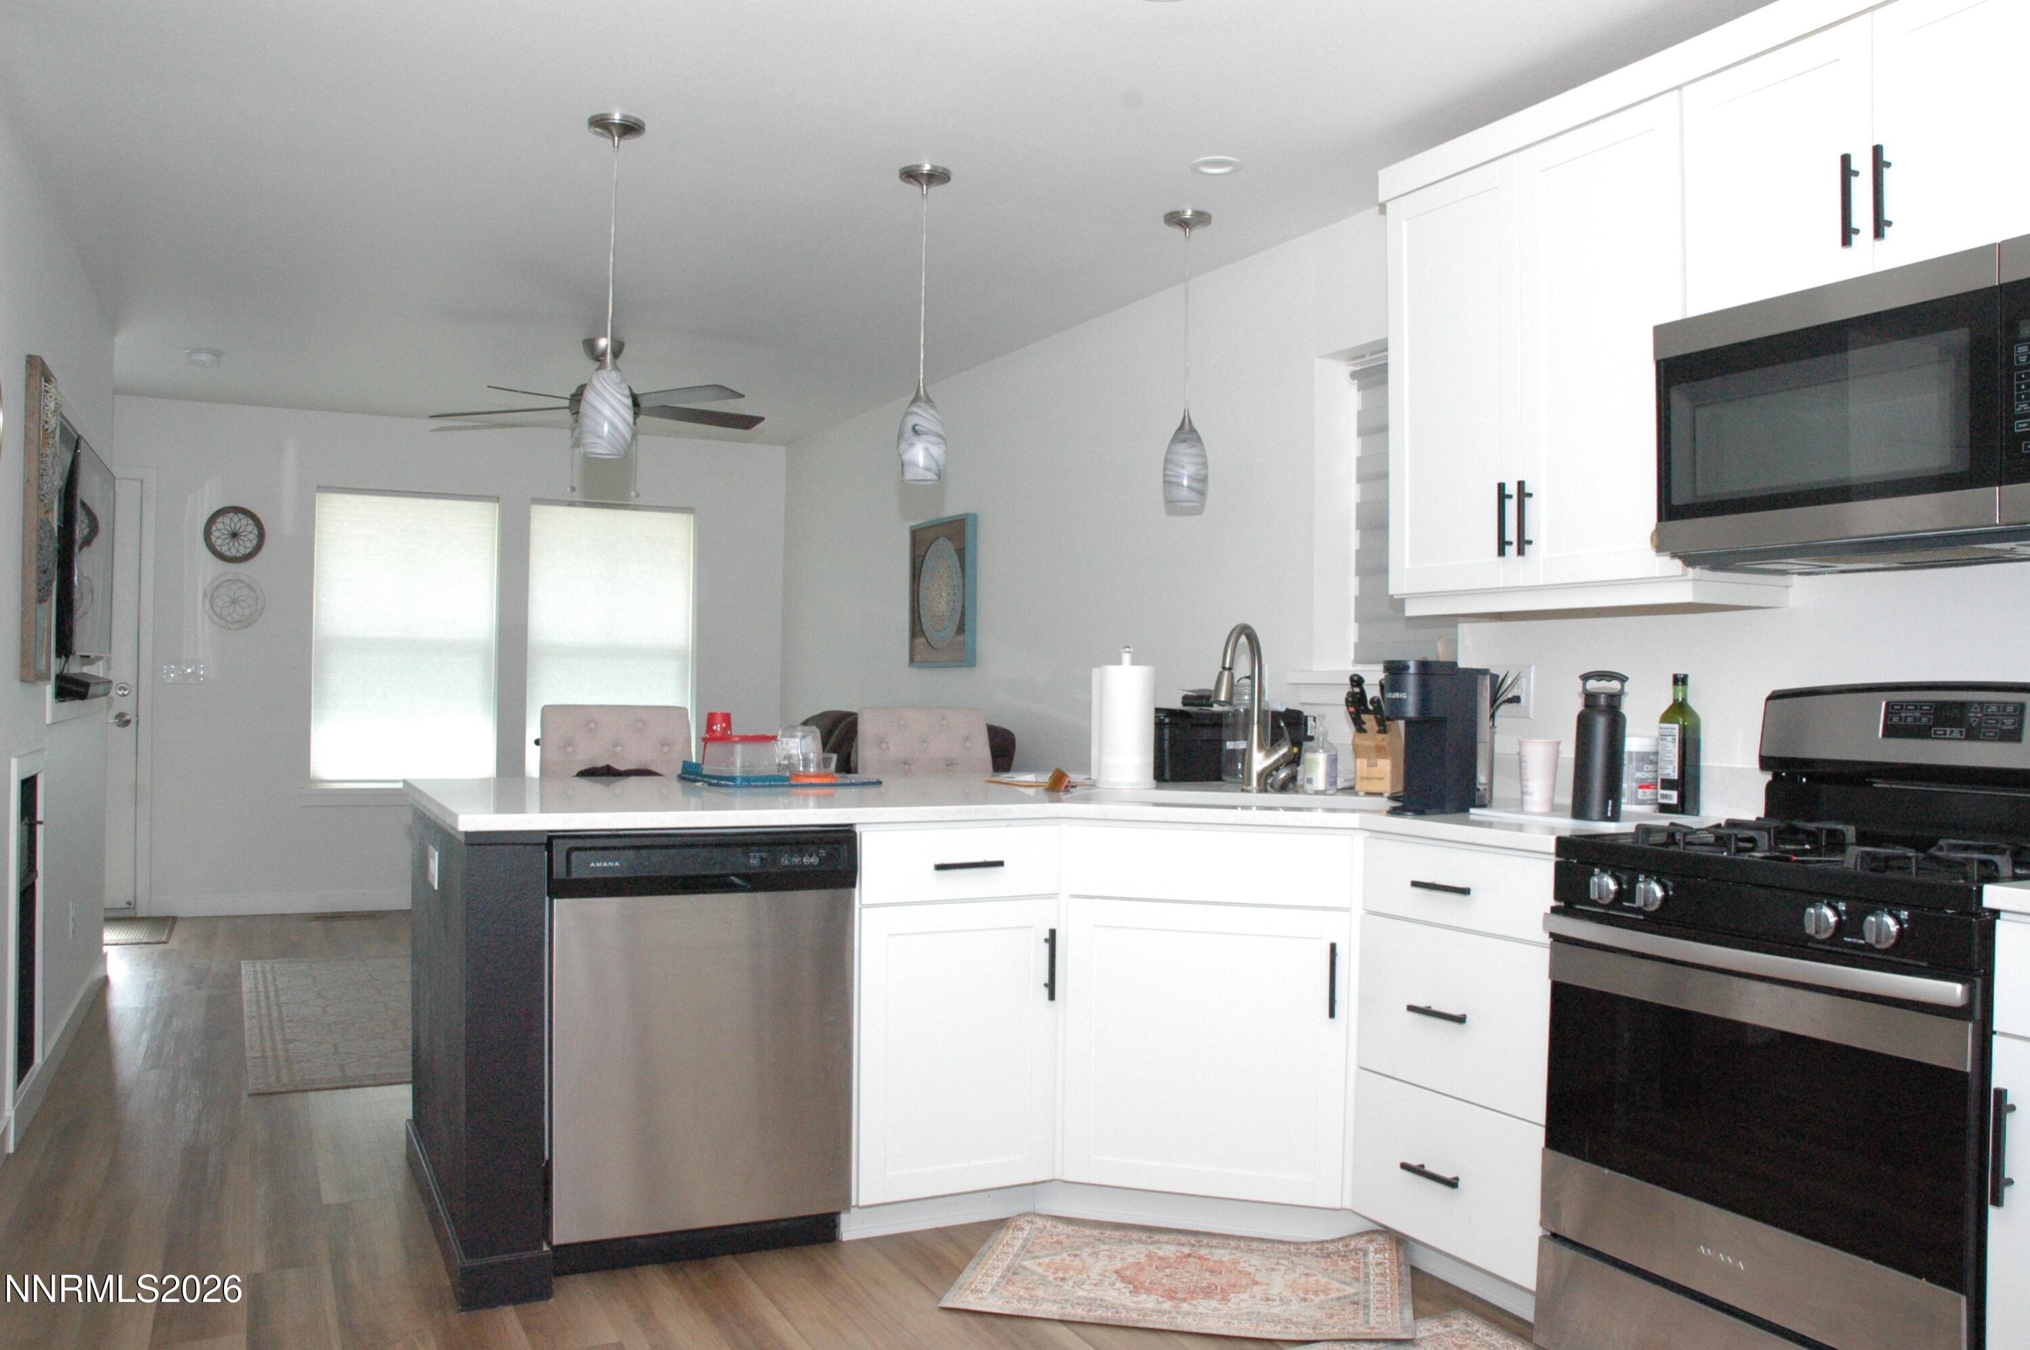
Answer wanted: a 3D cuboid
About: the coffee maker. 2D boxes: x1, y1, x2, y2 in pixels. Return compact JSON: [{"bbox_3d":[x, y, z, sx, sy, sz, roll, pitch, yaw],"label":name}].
[{"bbox_3d":[0.896,0.127,3.284,0.290,0.325,0.130,1,0,-42],"label":"coffee maker"}]

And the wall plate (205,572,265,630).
[{"bbox_3d":[-3.688,-0.345,7.197,0.272,0.272,0.025,1,-1,-27],"label":"wall plate"}]

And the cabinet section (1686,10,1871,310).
[{"bbox_3d":[1.462,-0.880,2.735,0.320,0.435,0.375,1,-1,-27],"label":"cabinet section"}]

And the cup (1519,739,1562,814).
[{"bbox_3d":[1.066,0.206,3.090,0.084,0.146,0.084,1,-1,0],"label":"cup"}]

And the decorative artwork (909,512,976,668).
[{"bbox_3d":[-0.310,-0.345,6.508,0.050,0.630,0.590,1,0,-27],"label":"decorative artwork"}]

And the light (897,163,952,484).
[{"bbox_3d":[-0.229,-0.863,3.787,0.130,0.780,0.130,1,0,0],"label":"light"}]

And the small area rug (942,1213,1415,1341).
[{"bbox_3d":[0.340,1.183,3.029,0.860,0.025,0.510,1,0,11],"label":"small area rug"}]

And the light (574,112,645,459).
[{"bbox_3d":[-0.922,-0.887,3.471,0.132,0.790,0.132,1,-1,-27],"label":"light"}]

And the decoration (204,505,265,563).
[{"bbox_3d":[-3.690,-0.665,7.197,0.270,0.270,0.025,1,-1,-27],"label":"decoration"}]

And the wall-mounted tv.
[{"bbox_3d":[-2.766,-0.351,4.537,0.060,0.610,1.110,1,0,-27],"label":"wall-mounted tv"}]

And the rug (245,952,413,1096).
[{"bbox_3d":[-1.977,1.176,5.497,1.500,0.012,2.240,1,-1,-27],"label":"rug"}]

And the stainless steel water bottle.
[{"bbox_3d":[1.111,0.136,2.890,0.093,0.285,0.093,3,-1,-27],"label":"stainless steel water bottle"}]

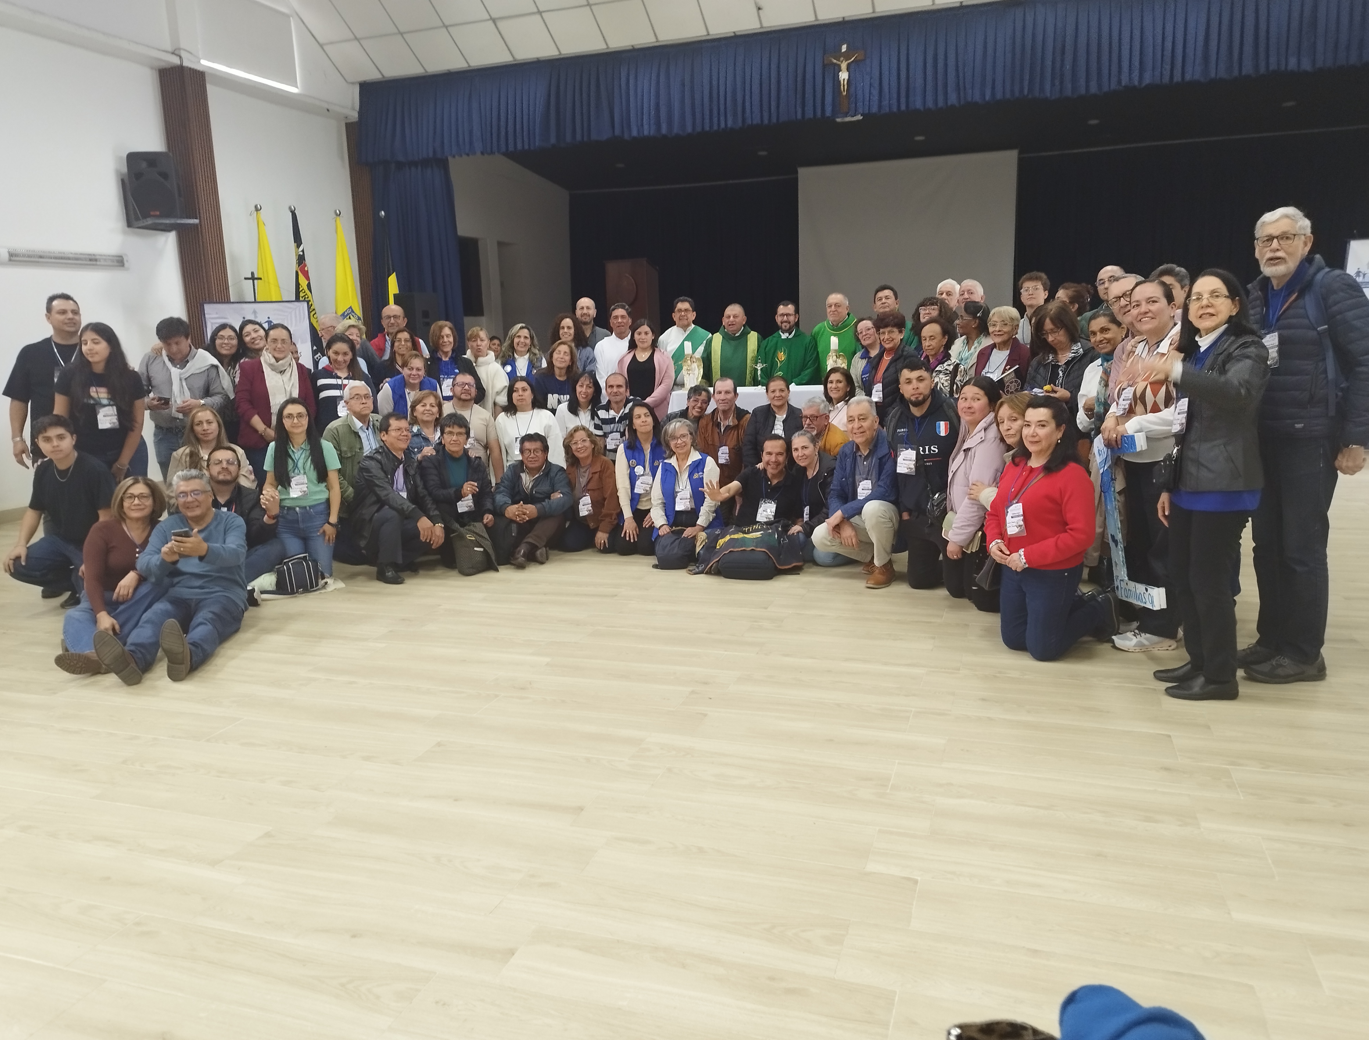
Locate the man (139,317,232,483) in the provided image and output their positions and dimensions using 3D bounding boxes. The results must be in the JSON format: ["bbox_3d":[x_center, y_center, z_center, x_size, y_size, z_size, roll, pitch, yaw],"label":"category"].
[{"bbox_3d":[-3.265,-0.505,6.332,0.560,1.630,0.400,-6,12,-21],"label":"man"}]

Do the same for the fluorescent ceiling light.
[{"bbox_3d":[-4.212,-4.319,9.381,0.080,0.080,1.270,2,12,19],"label":"fluorescent ceiling light"}]

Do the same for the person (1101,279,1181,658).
[{"bbox_3d":[1.995,-0.230,4.168,0.440,1.570,0.470,-12,15,-41],"label":"person"}]

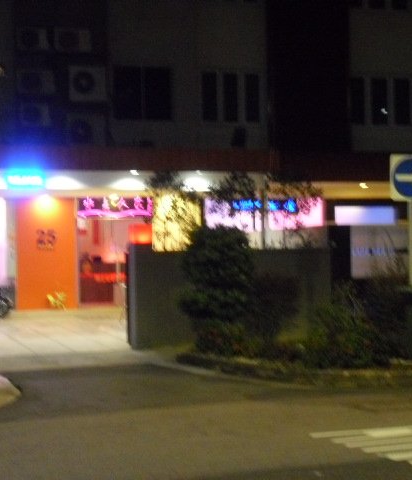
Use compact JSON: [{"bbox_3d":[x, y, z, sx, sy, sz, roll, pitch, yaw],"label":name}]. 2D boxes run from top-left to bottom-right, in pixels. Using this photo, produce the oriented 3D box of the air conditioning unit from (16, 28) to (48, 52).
[{"bbox_3d":[-3.861,-4.450,26.741,0.720,0.510,0.290,-1,0,-20],"label":"air conditioning unit"}]

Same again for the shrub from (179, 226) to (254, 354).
[{"bbox_3d":[0.156,0.752,17.900,1.080,1.880,1.080,-1,0,0],"label":"shrub"}]

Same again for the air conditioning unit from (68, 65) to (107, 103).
[{"bbox_3d":[-2.679,-3.538,27.171,0.850,0.800,0.330,-1,0,-20],"label":"air conditioning unit"}]

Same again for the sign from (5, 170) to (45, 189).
[{"bbox_3d":[-4.390,-1.476,29.209,0.966,0.450,0.130,-1,0,-19],"label":"sign"}]

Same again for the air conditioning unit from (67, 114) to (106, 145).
[{"bbox_3d":[-2.701,-2.452,27.163,0.870,0.790,0.330,-1,0,-20],"label":"air conditioning unit"}]

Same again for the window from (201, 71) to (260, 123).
[{"bbox_3d":[0.584,-3.398,28.656,1.470,1.200,0.150,-1,0,-20],"label":"window"}]

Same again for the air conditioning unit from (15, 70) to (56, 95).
[{"bbox_3d":[-3.776,-3.509,26.772,0.870,0.570,0.310,-1,0,-20],"label":"air conditioning unit"}]

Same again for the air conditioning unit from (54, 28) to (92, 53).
[{"bbox_3d":[-3.390,-5.095,30.714,0.882,0.607,0.330,-1,0,-19],"label":"air conditioning unit"}]

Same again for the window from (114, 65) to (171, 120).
[{"bbox_3d":[-1.643,-3.841,31.469,1.581,1.389,0.130,-1,0,-19],"label":"window"}]

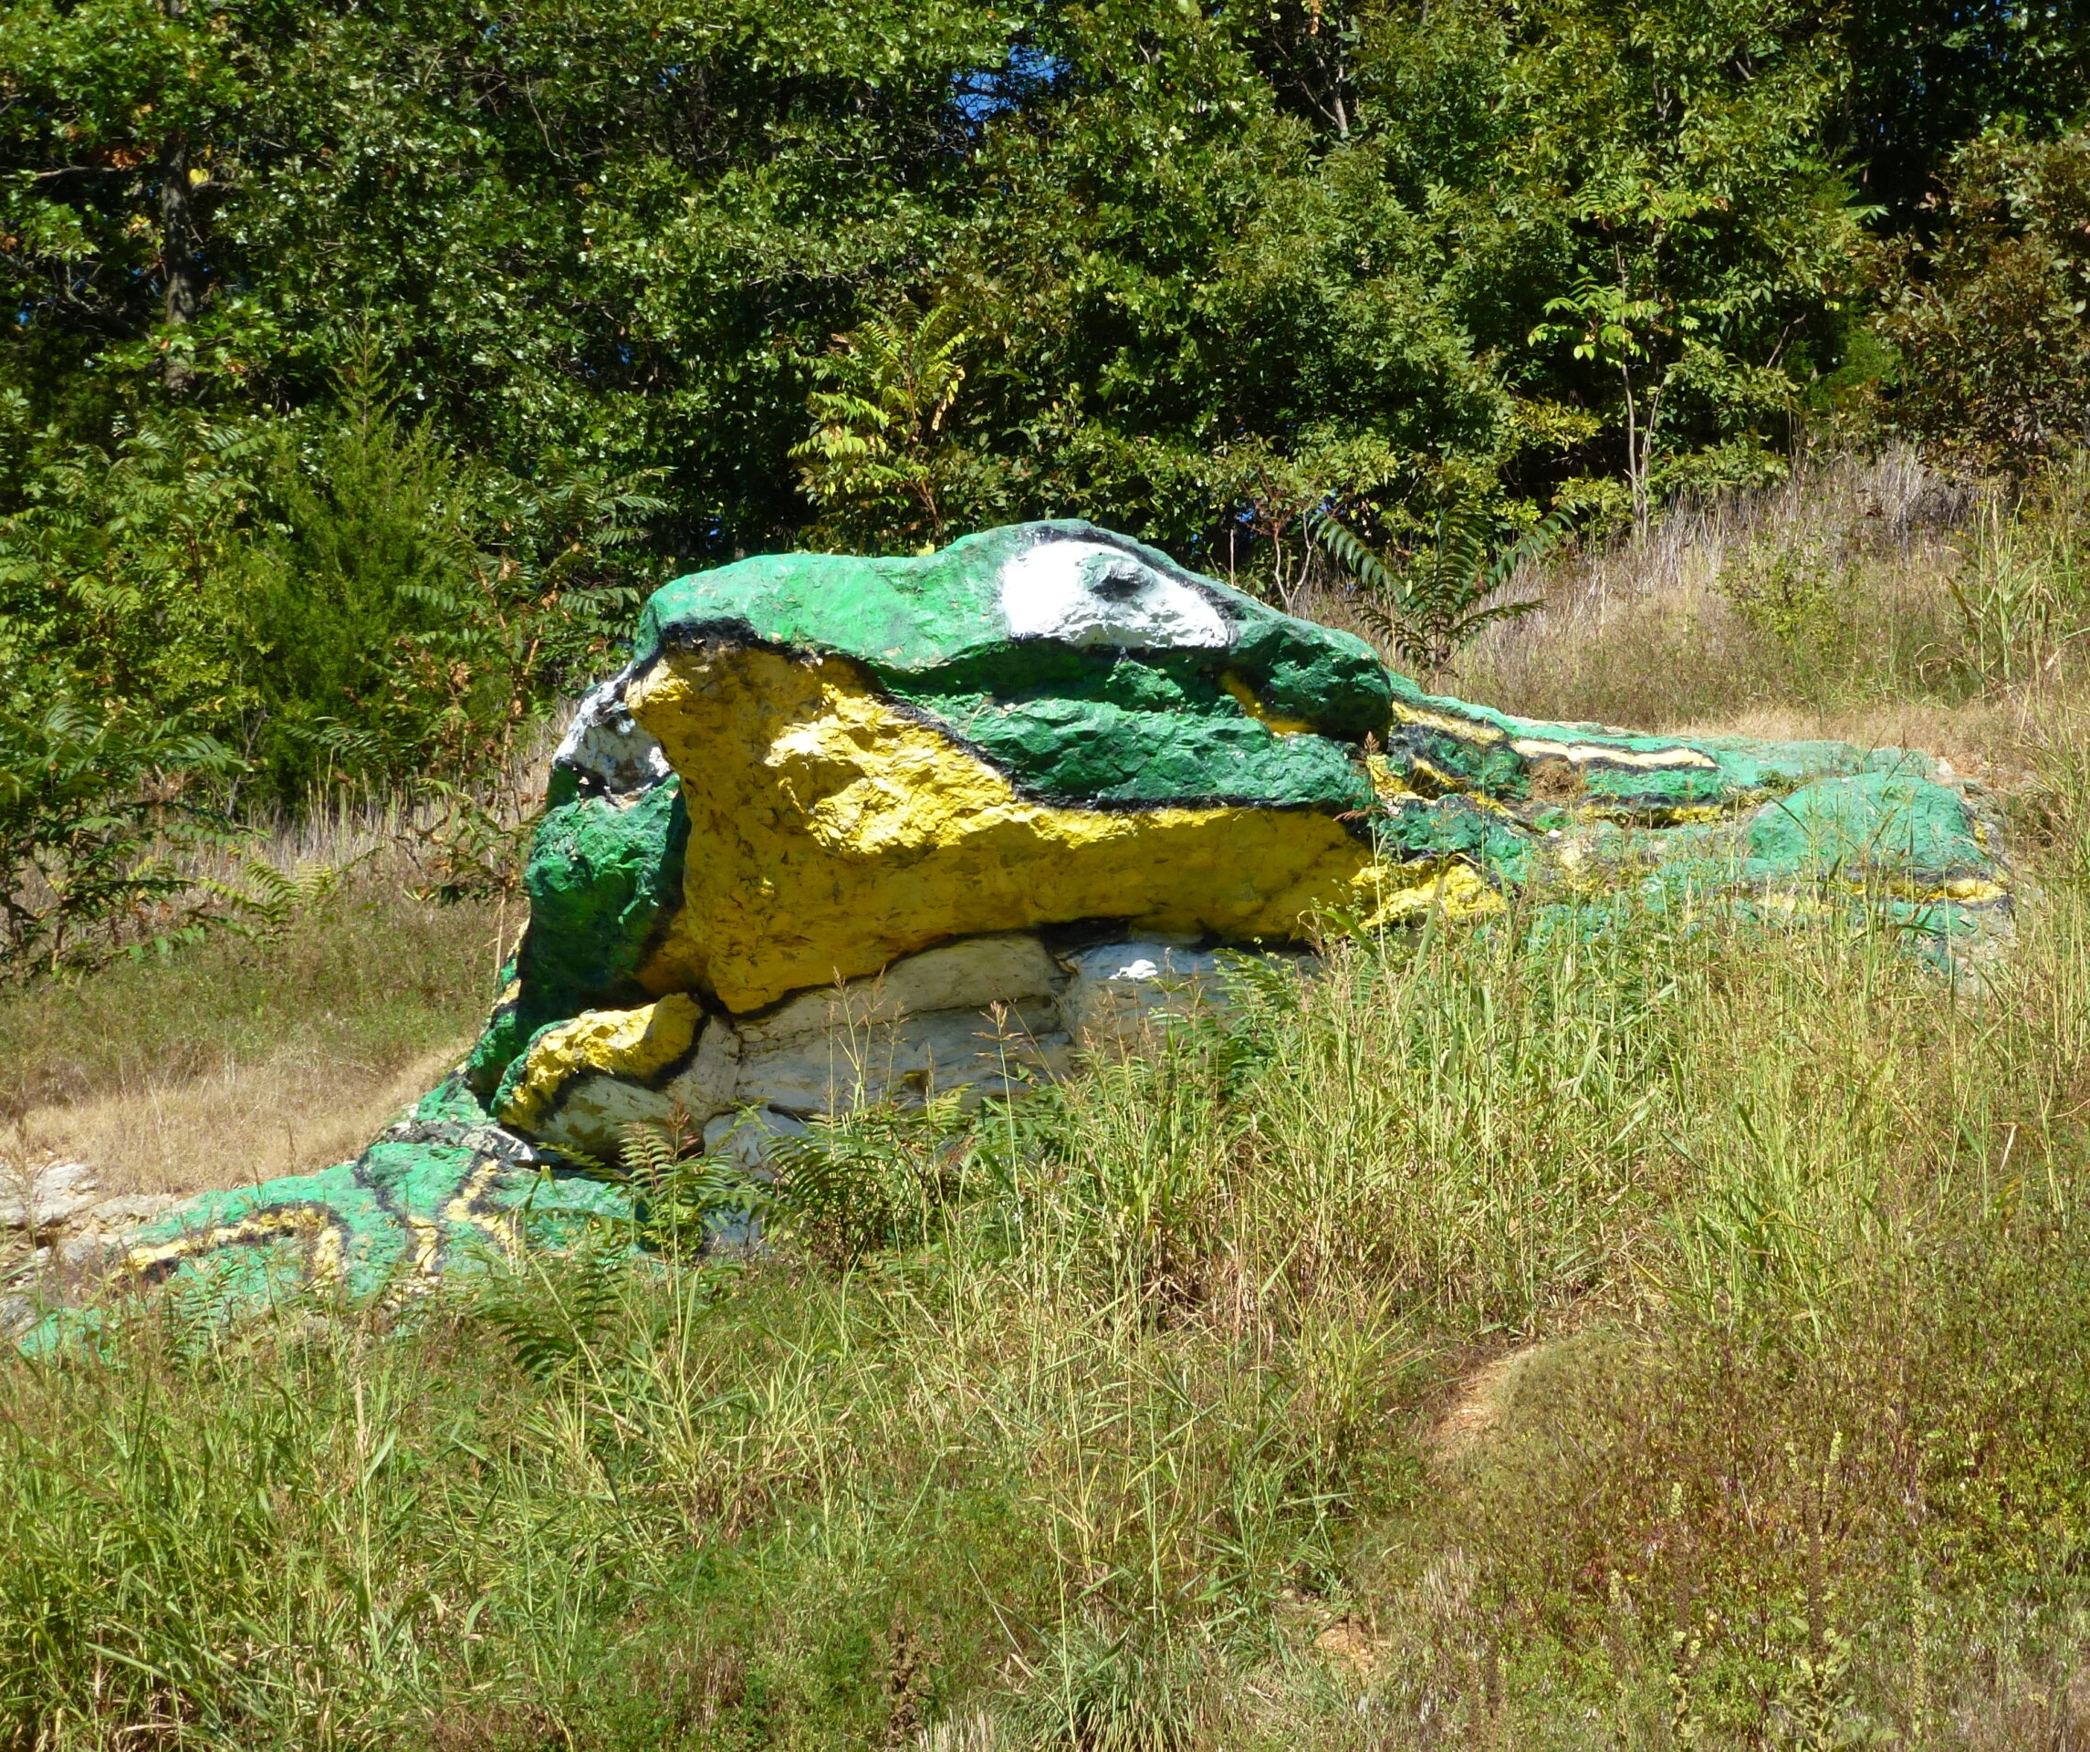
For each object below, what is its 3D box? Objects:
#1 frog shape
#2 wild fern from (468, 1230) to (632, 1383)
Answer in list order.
[{"bbox_3d":[0.037,0.102,24.200,5.100,2.100,2.400,0,-6,0],"label":"frog shape"},{"bbox_3d":[-1.284,1.123,23.000,0.430,0.400,0.380,0,-6,0],"label":"wild fern"}]

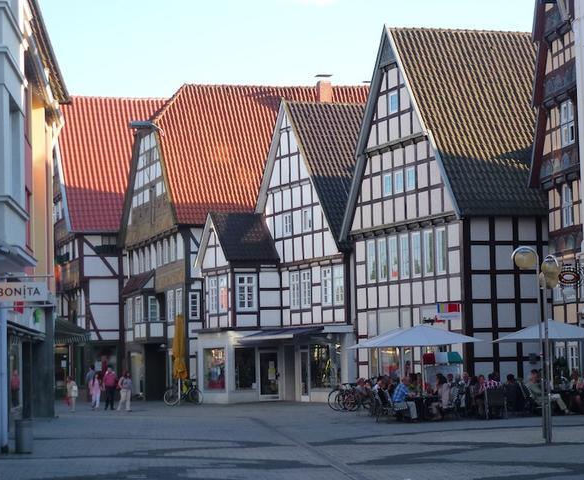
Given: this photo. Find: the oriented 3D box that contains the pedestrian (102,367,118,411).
[{"bbox_3d":[-7.141,5.870,69.861,0.580,1.730,0.380,0,-4,-10],"label":"pedestrian"}]

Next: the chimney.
[{"bbox_3d":[1.559,-7.328,87.000,0.750,1.600,0.750,0,-4,-14],"label":"chimney"}]

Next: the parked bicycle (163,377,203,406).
[{"bbox_3d":[-4.542,6.446,74.038,1.750,1.080,0.600,1,-5,-27],"label":"parked bicycle"}]

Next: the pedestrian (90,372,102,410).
[{"bbox_3d":[-7.754,6.024,70.253,0.480,1.500,0.360,0,-4,-20],"label":"pedestrian"}]

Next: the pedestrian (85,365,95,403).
[{"bbox_3d":[-8.665,6.319,76.063,0.380,1.770,0.500,1,-5,-30],"label":"pedestrian"}]

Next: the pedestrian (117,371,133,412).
[{"bbox_3d":[-6.545,5.870,69.459,0.550,1.650,0.420,2,-5,-35],"label":"pedestrian"}]

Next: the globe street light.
[{"bbox_3d":[5.035,2.122,36.141,0.970,3.980,1.000,-1,-4,0],"label":"globe street light"}]

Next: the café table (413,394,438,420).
[{"bbox_3d":[3.867,4.857,51.527,0.800,0.750,0.800,0,-4,-17],"label":"café table"}]

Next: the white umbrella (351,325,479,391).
[{"bbox_3d":[3.711,3.898,52.098,3.450,2.750,3.450,0,-4,-17],"label":"white umbrella"}]

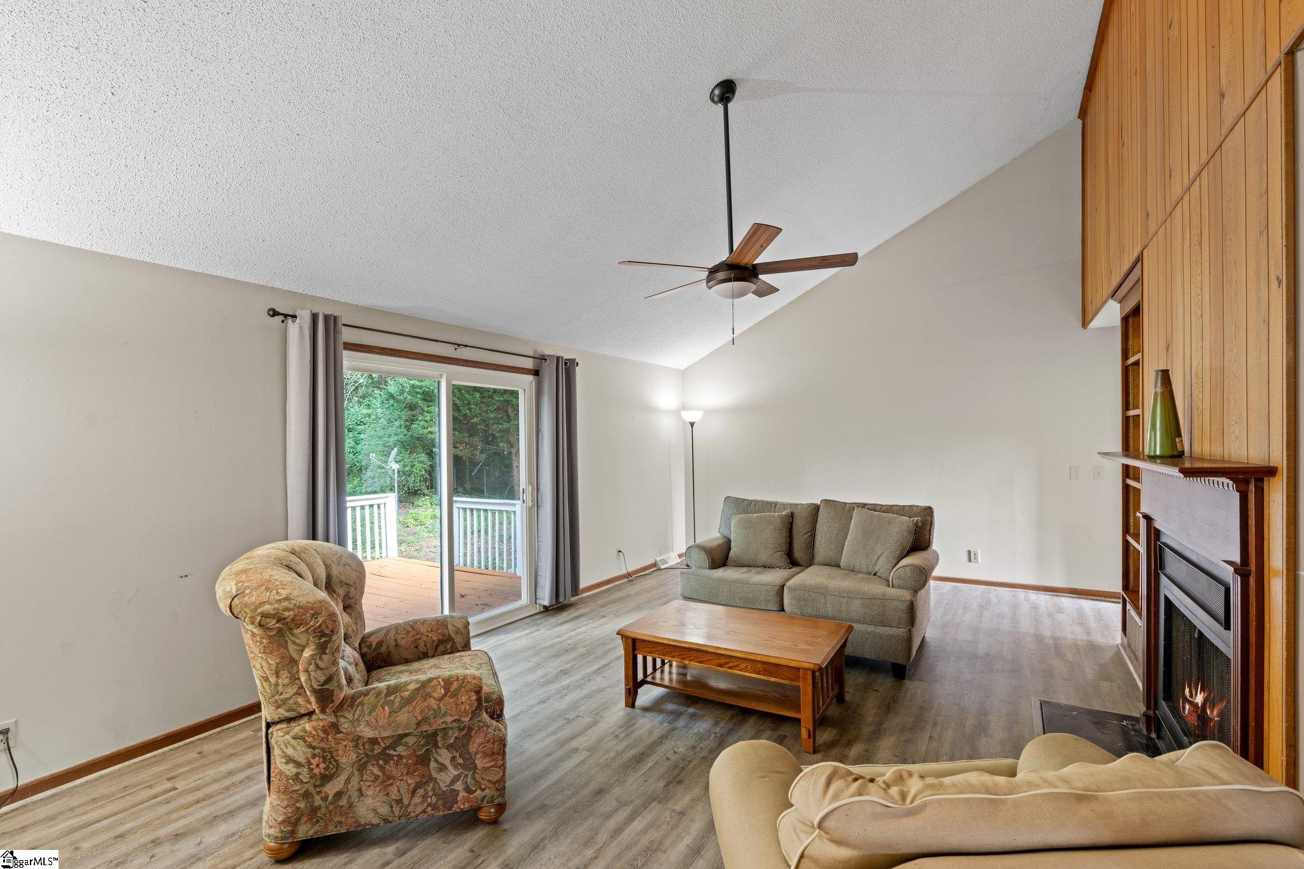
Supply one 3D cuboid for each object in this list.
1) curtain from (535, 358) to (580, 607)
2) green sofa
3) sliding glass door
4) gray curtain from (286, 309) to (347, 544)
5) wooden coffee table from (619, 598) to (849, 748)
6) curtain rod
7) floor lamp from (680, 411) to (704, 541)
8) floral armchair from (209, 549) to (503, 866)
[{"bbox_3d":[-0.832,0.405,5.147,0.120,2.155,0.563,0,0,31],"label":"curtain"},{"bbox_3d":[1.179,1.028,4.321,1.727,0.997,0.943,0,0,29],"label":"green sofa"},{"bbox_3d":[-1.518,0.521,4.243,0.105,2.029,1.840,0,0,31],"label":"sliding glass door"},{"bbox_3d":[-1.928,0.404,3.342,0.120,2.155,0.336,0,0,31],"label":"gray curtain"},{"bbox_3d":[0.469,1.313,3.282,1.135,0.427,0.718,0,0,29],"label":"wooden coffee table"},{"bbox_3d":[-1.388,-0.648,4.254,0.075,0.060,2.650,0,0,31],"label":"curtain rod"},{"bbox_3d":[0.489,0.635,6.750,0.270,1.799,0.270,0,0,0],"label":"floor lamp"},{"bbox_3d":[-1.184,0.995,2.532,1.066,1.071,0.834,0,0,-17],"label":"floral armchair"}]

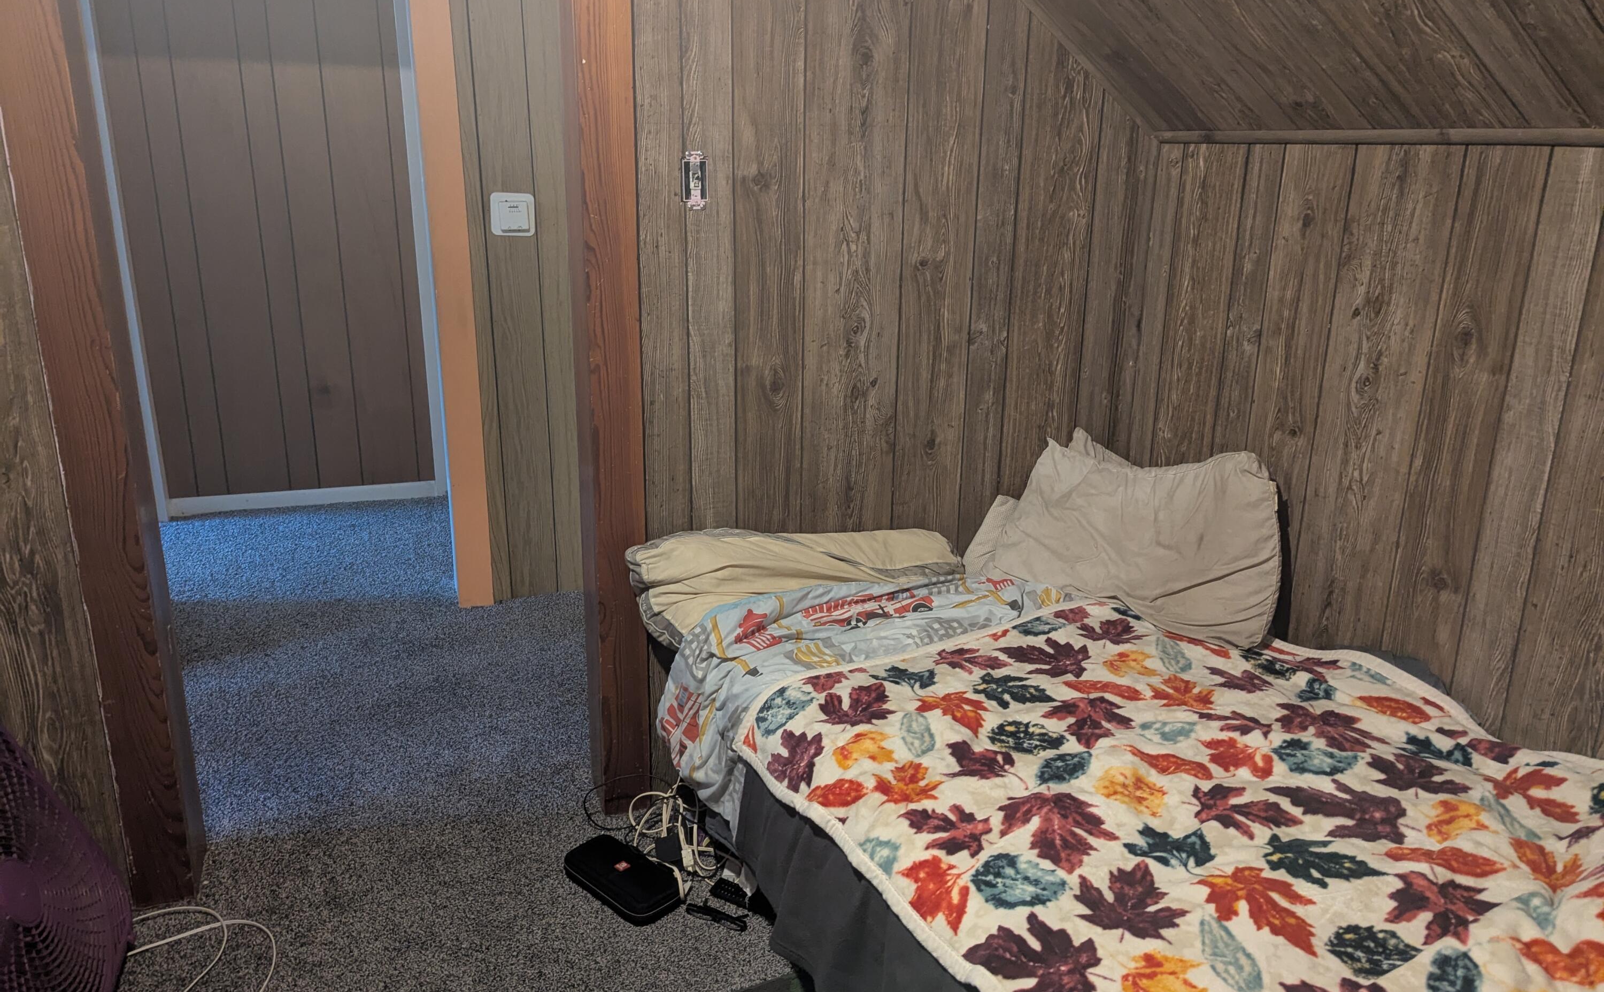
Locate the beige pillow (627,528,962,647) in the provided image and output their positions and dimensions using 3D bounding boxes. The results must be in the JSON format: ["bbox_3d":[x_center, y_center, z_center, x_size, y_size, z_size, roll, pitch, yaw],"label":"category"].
[{"bbox_3d":[0.011,0.157,2.263,0.700,0.190,0.330,-6,18,-22],"label":"beige pillow"}]

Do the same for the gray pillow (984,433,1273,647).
[{"bbox_3d":[0.697,0.077,2.300,0.500,0.420,0.160,7,-19,20],"label":"gray pillow"}]

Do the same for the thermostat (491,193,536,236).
[{"bbox_3d":[-0.850,-0.830,3.284,0.129,0.121,0.030,-6,18,-22],"label":"thermostat"}]

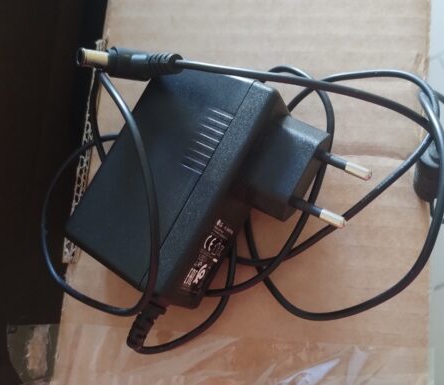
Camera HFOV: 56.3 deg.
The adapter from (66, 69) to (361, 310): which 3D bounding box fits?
[{"bbox_3d":[-0.001,0.002,0.151,0.086,0.028,0.079,27,90,27],"label":"adapter"}]

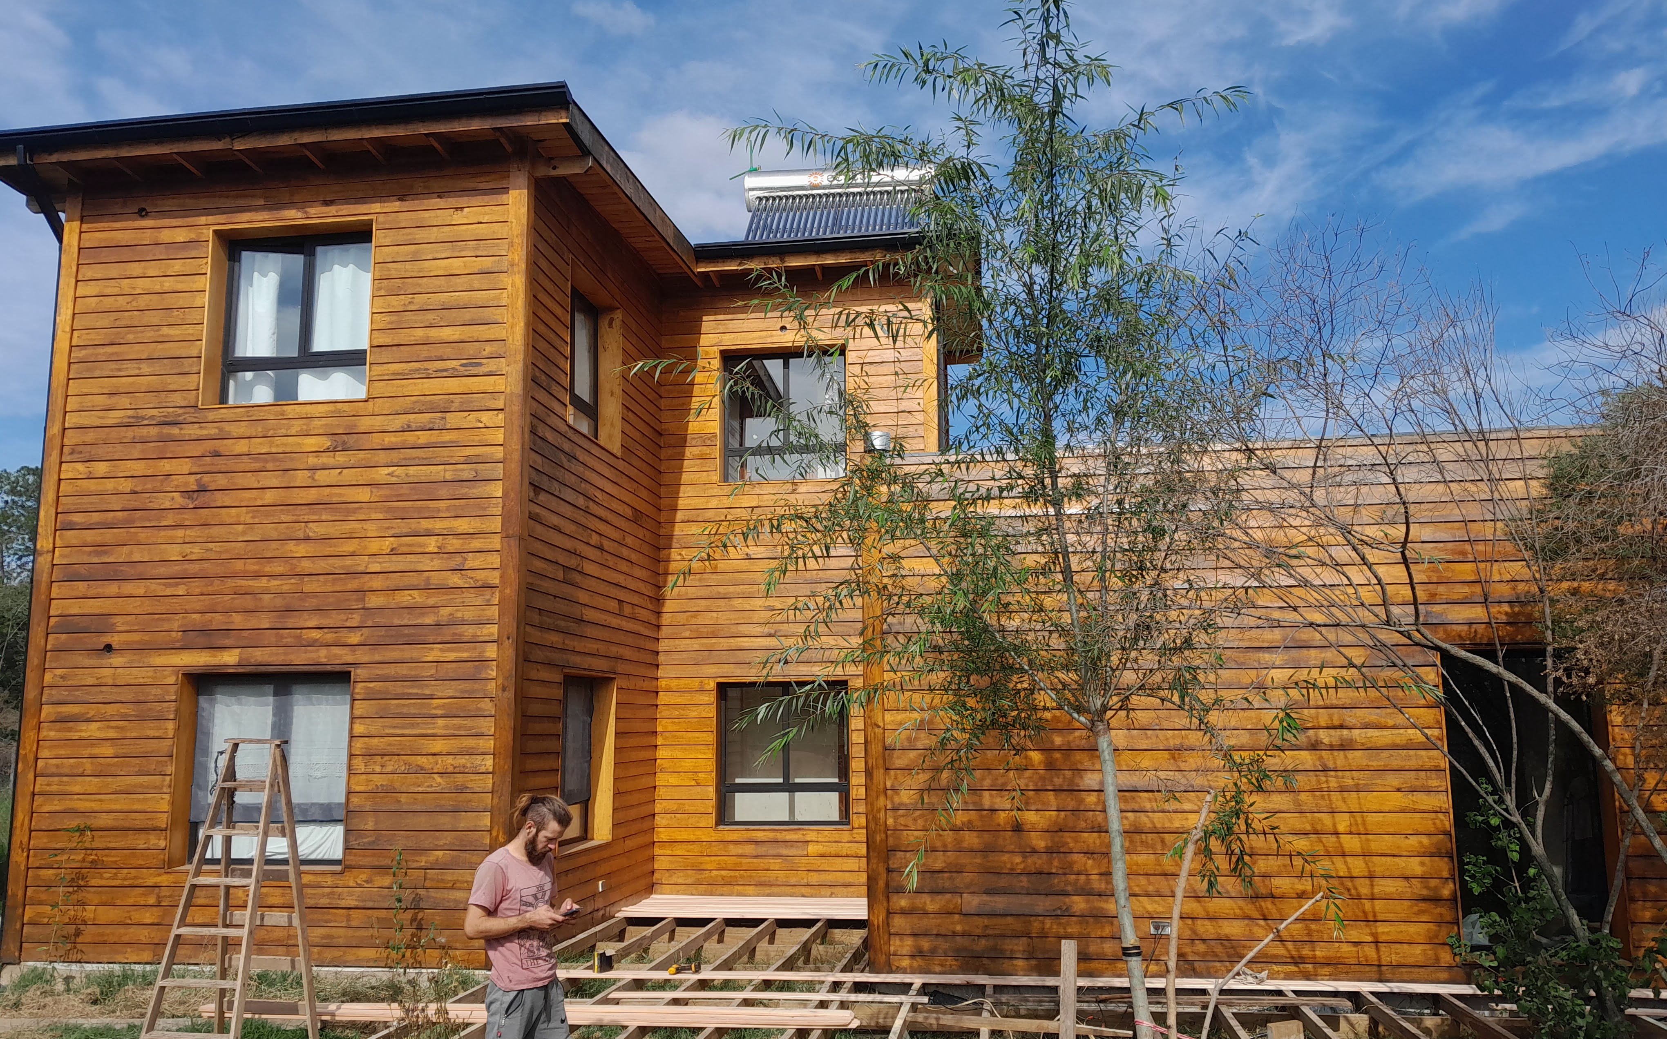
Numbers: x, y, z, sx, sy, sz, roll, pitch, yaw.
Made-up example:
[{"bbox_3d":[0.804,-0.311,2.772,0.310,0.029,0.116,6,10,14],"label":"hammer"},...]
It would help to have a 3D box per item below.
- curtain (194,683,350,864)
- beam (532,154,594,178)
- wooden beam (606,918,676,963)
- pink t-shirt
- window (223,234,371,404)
[{"bbox_3d":[-4.282,1.918,10.078,1.320,1.420,0.070,-2,-9,8],"label":"curtain"},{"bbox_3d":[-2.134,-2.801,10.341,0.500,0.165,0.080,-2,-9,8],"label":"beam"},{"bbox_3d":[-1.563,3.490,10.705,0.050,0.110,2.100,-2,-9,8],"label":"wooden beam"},{"bbox_3d":[-1.391,1.794,5.839,0.310,0.640,0.480,-6,-10,29],"label":"pink t-shirt"},{"bbox_3d":[-4.318,-1.609,10.601,1.380,1.450,0.080,-2,-9,8],"label":"window"}]

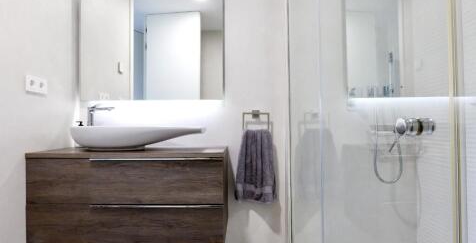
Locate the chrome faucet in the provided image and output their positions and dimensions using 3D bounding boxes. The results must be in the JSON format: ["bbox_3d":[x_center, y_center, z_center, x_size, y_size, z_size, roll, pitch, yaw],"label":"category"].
[{"bbox_3d":[-0.862,-0.034,1.658,0.180,0.135,0.045,-1,-1,16],"label":"chrome faucet"}]

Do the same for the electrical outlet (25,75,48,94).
[{"bbox_3d":[-1.117,-0.202,1.466,0.013,0.084,0.154,0,-1,1],"label":"electrical outlet"}]

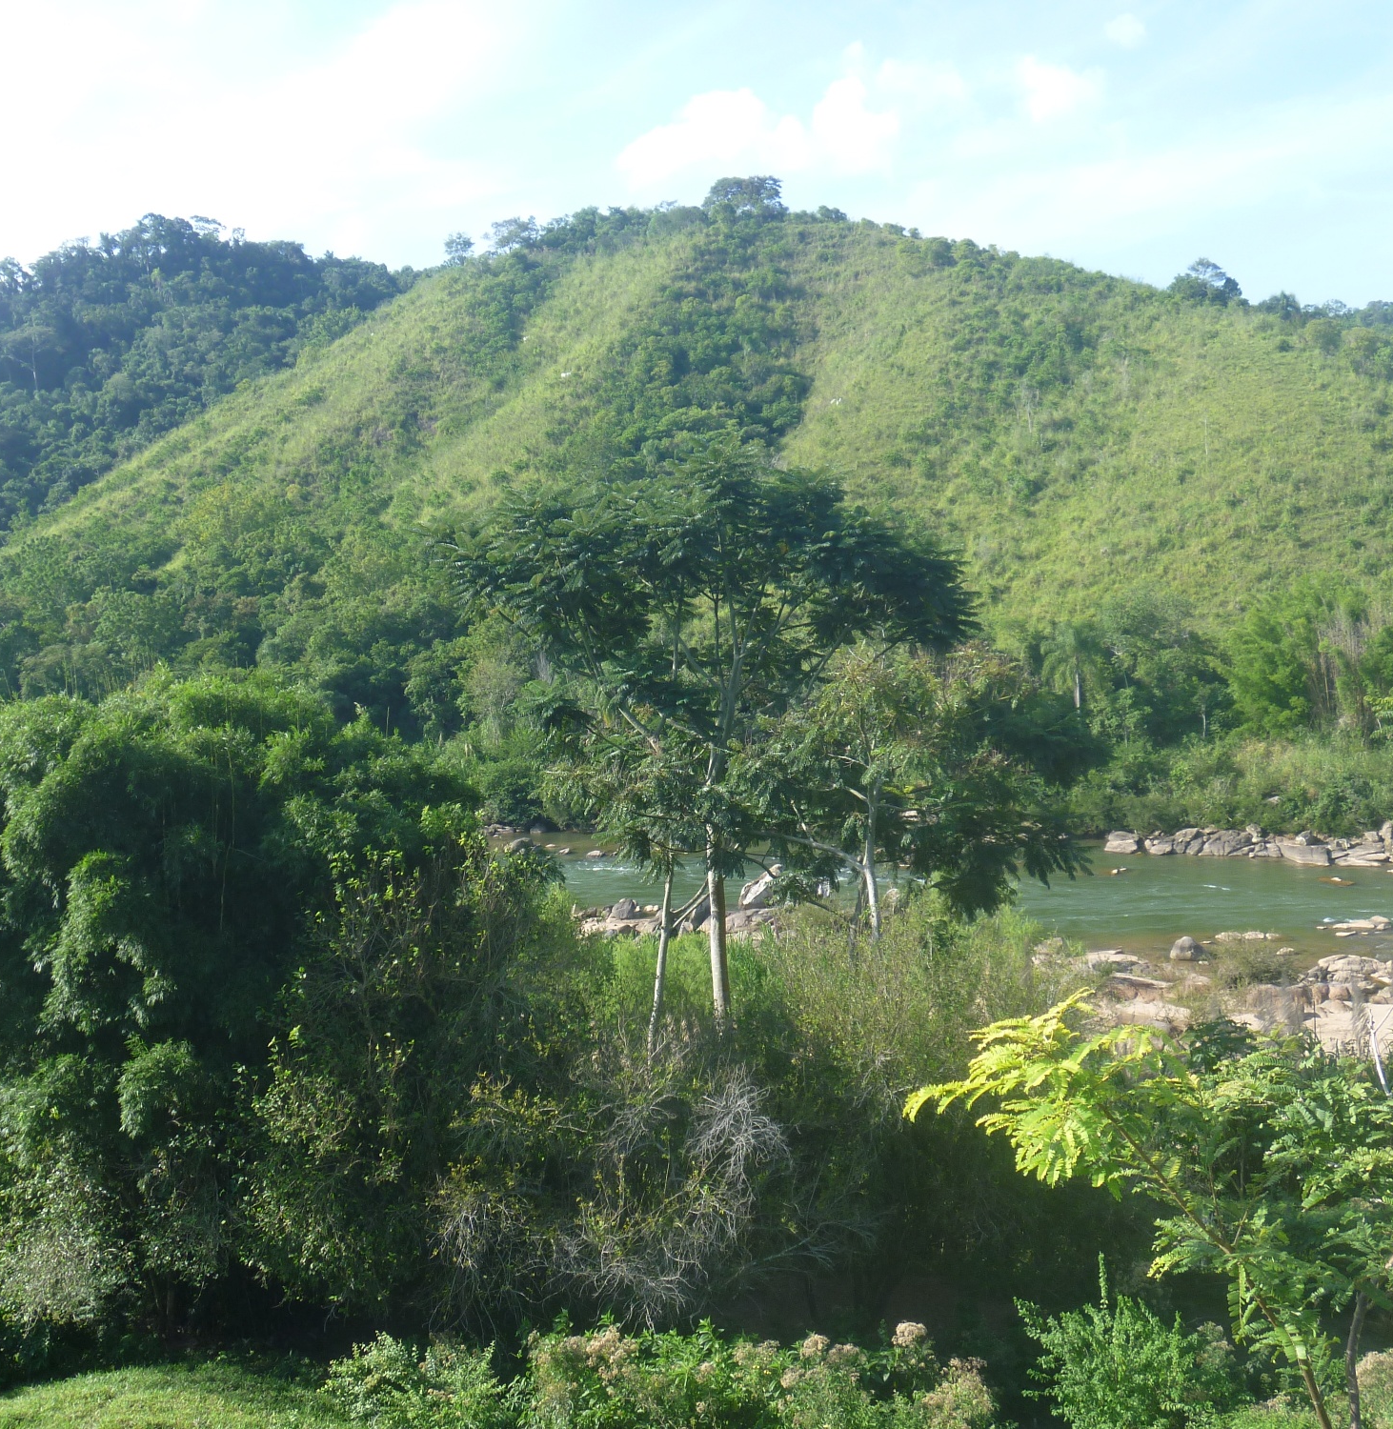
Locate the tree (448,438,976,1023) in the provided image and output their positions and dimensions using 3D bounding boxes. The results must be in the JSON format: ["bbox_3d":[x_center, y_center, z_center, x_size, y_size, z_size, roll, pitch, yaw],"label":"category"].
[{"bbox_3d":[0.255,0.421,33.000,8.870,10.300,7.800,0,1,0],"label":"tree"}]

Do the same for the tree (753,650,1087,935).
[{"bbox_3d":[4.169,1.838,35.500,6.100,6.340,5.800,0,1,0],"label":"tree"}]

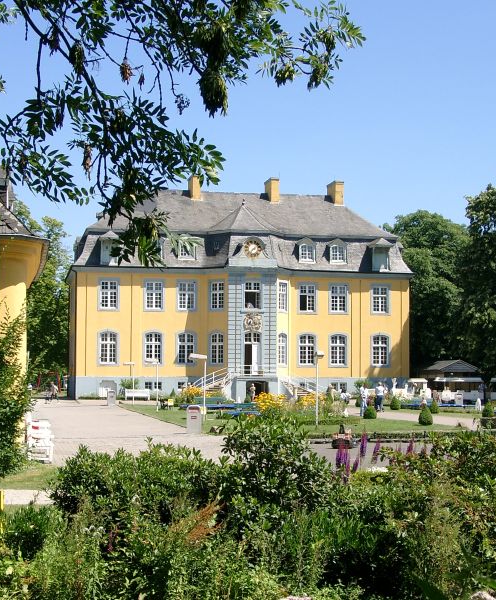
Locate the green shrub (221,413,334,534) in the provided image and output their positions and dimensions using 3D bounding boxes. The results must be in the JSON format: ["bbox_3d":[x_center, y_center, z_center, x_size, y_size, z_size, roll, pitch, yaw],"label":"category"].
[{"bbox_3d":[0.387,2.295,15.552,1.500,1.500,1.450,0,-4,0],"label":"green shrub"}]

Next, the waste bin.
[{"bbox_3d":[-1.791,4.096,39.573,0.490,0.980,0.460,0,-4,5],"label":"waste bin"}]

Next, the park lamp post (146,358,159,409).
[{"bbox_3d":[-5.683,5.049,67.974,0.850,3.120,0.250,1,-4,-10],"label":"park lamp post"}]

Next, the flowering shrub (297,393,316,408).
[{"bbox_3d":[3.482,6.057,68.787,1.250,1.080,1.200,0,-4,3],"label":"flowering shrub"}]

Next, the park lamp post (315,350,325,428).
[{"bbox_3d":[2.804,3.472,44.936,0.270,2.980,0.700,2,-4,-20],"label":"park lamp post"}]

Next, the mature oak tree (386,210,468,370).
[{"bbox_3d":[20.185,0.619,126.699,11.000,20.360,11.000,0,-4,0],"label":"mature oak tree"}]

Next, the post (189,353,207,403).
[{"bbox_3d":[-2.359,4.089,53.756,0.850,3.130,0.250,1,-4,-10],"label":"post"}]

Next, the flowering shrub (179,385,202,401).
[{"bbox_3d":[-4.563,7.454,91.052,1.900,1.510,1.800,0,-4,0],"label":"flowering shrub"}]

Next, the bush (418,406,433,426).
[{"bbox_3d":[7.220,4.718,46.939,0.590,0.790,0.590,0,-4,9],"label":"bush"}]

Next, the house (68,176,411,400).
[{"bbox_3d":[-1.109,-0.911,113.091,32.200,21.000,19.000,1,-4,-11],"label":"house"}]

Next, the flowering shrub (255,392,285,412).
[{"bbox_3d":[1.107,5.377,59.443,1.500,1.150,1.400,0,-4,1],"label":"flowering shrub"}]

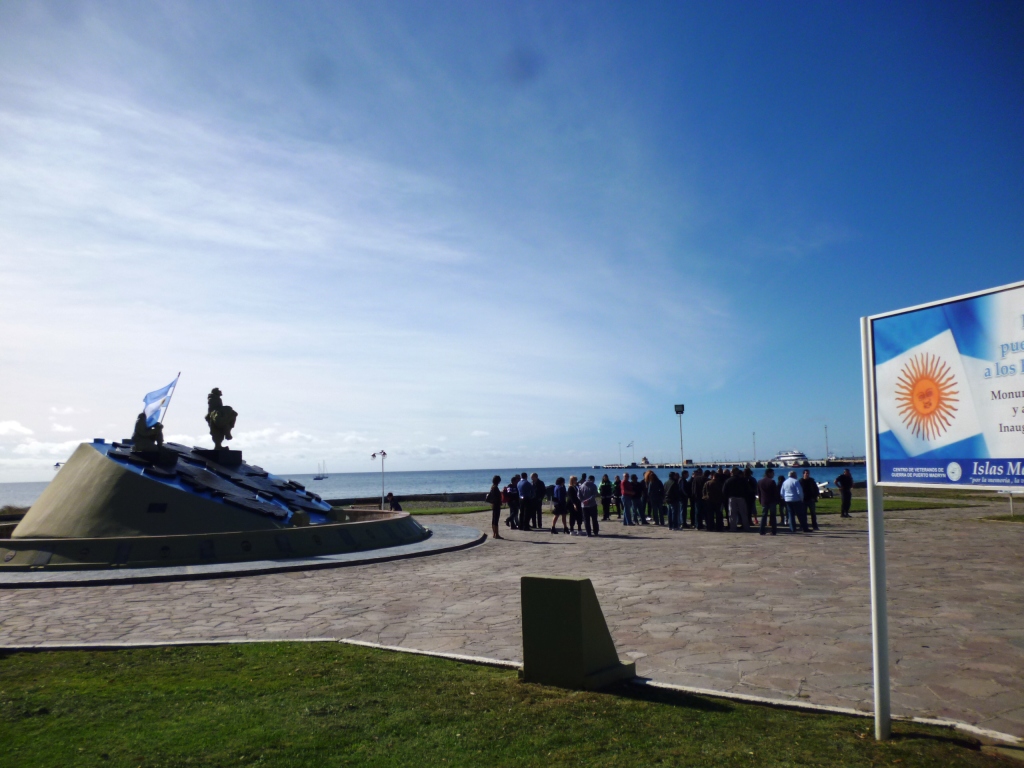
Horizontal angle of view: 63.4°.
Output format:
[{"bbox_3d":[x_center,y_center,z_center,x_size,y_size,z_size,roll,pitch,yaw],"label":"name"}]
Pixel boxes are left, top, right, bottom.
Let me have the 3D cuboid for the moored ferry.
[{"bbox_3d":[191.060,51.341,567.184,9.000,11.579,28.000,0,-6,-18],"label":"moored ferry"}]

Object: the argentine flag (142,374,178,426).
[{"bbox_3d":[-9.785,0.534,23.091,0.900,1.413,0.450,1,-6,-23],"label":"argentine flag"}]

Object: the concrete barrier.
[{"bbox_3d":[0.527,2.023,6.930,0.714,0.842,0.644,-6,-7,39],"label":"concrete barrier"}]

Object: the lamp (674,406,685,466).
[{"bbox_3d":[9.855,4.061,47.807,0.550,5.740,0.400,-3,-6,14],"label":"lamp"}]

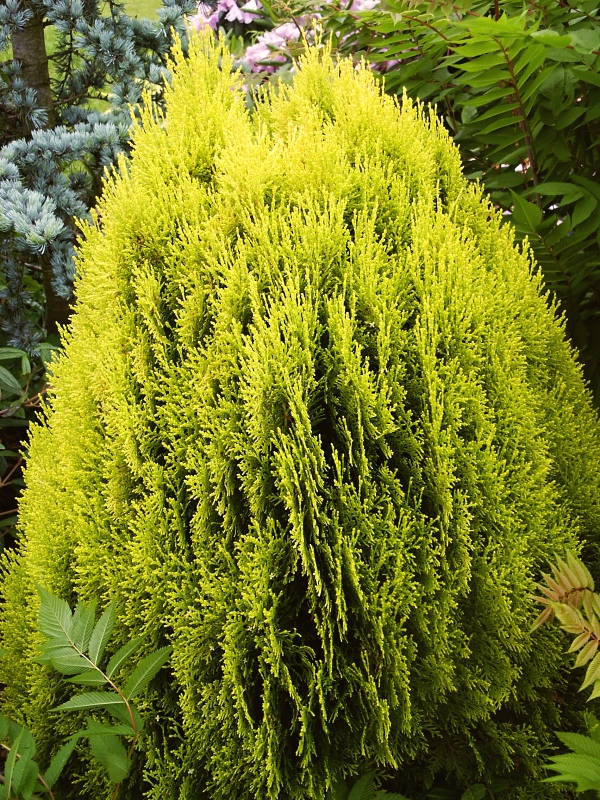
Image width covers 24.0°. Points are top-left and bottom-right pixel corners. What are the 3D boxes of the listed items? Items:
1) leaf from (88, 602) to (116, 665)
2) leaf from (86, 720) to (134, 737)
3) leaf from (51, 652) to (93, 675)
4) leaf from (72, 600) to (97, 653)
[{"bbox_3d":[-0.203,0.241,1.461,0.018,0.067,0.011,14,-19,-1],"label":"leaf"},{"bbox_3d":[-0.231,0.394,1.690,0.064,0.020,0.017,4,66,-2],"label":"leaf"},{"bbox_3d":[-0.273,0.315,1.690,0.052,0.026,0.016,5,-20,2],"label":"leaf"},{"bbox_3d":[-0.260,0.273,1.700,0.021,0.068,0.014,15,-16,-2],"label":"leaf"}]

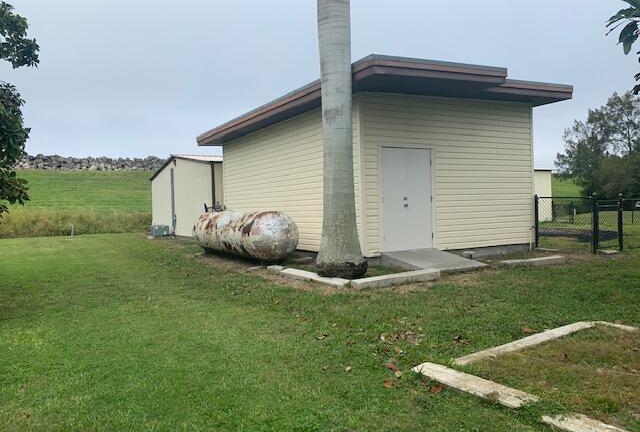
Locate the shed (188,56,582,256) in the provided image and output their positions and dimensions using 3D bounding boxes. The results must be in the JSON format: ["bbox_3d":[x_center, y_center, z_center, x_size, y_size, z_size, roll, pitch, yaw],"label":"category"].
[{"bbox_3d":[1.012,-1.060,13.651,6.180,3.900,10.370,-2,1,-29],"label":"shed"}]

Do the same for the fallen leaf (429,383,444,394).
[{"bbox_3d":[0.790,1.171,3.265,0.103,0.035,0.120,-1,1,13],"label":"fallen leaf"}]

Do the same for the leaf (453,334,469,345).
[{"bbox_3d":[1.284,1.128,4.395,0.138,0.050,0.120,-1,1,16],"label":"leaf"}]

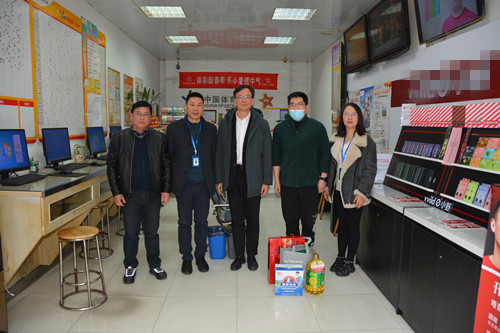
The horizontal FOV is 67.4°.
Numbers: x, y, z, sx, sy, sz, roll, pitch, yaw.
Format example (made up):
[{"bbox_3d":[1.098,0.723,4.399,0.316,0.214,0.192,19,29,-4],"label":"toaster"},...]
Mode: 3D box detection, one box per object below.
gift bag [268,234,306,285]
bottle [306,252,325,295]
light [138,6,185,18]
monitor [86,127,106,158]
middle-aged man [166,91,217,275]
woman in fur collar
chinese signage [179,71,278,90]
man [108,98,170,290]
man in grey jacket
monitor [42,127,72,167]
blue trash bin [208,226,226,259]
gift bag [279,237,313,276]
[{"bbox_3d":[0.336,0.856,3.481,0.335,0.440,0.110,-1,7,-8],"label":"gift bag"},{"bbox_3d":[0.584,0.926,3.297,0.160,0.340,0.150,1,7,8],"label":"bottle"},{"bbox_3d":[-1.282,-2.310,5.583,0.600,0.070,0.600,0,7,-2],"label":"light"},{"bbox_3d":[-1.897,-0.279,4.619,0.170,0.390,0.510,0,7,-1],"label":"monitor"},{"bbox_3d":[-0.565,0.159,3.711,0.520,1.760,0.330,-1,7,-12],"label":"middle-aged man"},{"bbox_3d":[0.972,0.220,3.692,0.480,1.660,0.340,4,8,26],"label":"woman in fur collar"},{"bbox_3d":[-0.556,-2.274,10.038,2.640,0.425,0.020,0,7,-2],"label":"chinese signage"},{"bbox_3d":[-1.022,0.233,3.495,0.560,1.660,0.340,-2,7,-19],"label":"man"},{"bbox_3d":[-0.056,0.110,3.810,0.580,1.840,0.340,0,7,-2],"label":"man in grey jacket"},{"bbox_3d":[-1.923,-0.178,3.744,0.170,0.390,0.510,0,7,-2],"label":"monitor"},{"bbox_3d":[-0.353,0.841,4.168,0.200,0.300,0.250,0,7,-2],"label":"blue trash bin"},{"bbox_3d":[0.398,0.878,3.380,0.250,0.420,0.120,1,7,4],"label":"gift bag"}]

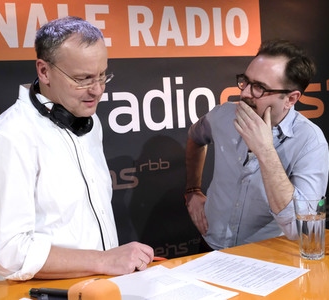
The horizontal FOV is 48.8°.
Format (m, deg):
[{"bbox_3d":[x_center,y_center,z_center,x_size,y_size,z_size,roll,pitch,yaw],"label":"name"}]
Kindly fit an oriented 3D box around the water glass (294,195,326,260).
[{"bbox_3d":[0.393,0.207,0.972,0.084,0.155,0.084,-3,2,0],"label":"water glass"}]

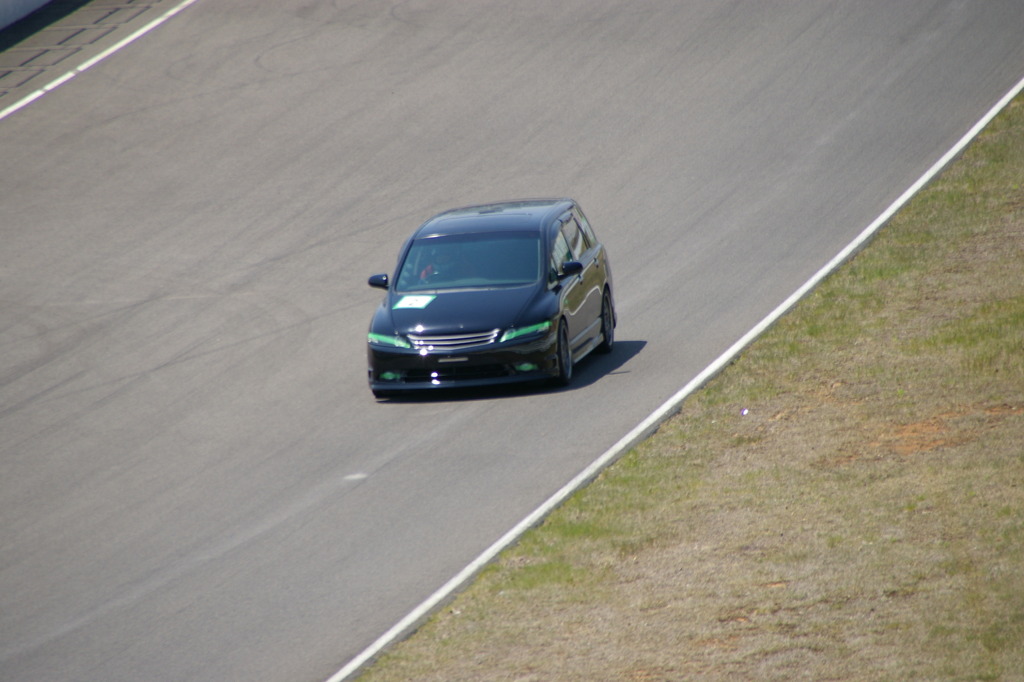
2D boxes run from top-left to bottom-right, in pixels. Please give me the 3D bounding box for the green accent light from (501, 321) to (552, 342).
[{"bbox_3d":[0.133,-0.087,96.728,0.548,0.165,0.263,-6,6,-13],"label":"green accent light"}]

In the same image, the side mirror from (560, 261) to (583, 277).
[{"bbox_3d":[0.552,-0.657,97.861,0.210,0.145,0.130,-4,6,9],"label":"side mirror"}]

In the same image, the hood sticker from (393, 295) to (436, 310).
[{"bbox_3d":[-0.887,-0.347,97.202,0.325,0.012,0.300,0,24,24],"label":"hood sticker"}]

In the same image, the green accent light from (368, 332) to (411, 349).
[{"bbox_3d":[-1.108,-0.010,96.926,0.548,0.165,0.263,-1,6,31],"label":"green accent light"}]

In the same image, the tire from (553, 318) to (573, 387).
[{"bbox_3d":[0.387,0.119,97.350,0.225,0.645,0.645,-4,6,9],"label":"tire"}]

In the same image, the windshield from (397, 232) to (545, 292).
[{"bbox_3d":[-0.366,-0.745,97.863,1.360,0.110,0.980,-4,33,9],"label":"windshield"}]

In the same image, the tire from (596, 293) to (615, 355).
[{"bbox_3d":[0.811,-0.183,100.131,0.225,0.645,0.645,-4,6,9],"label":"tire"}]

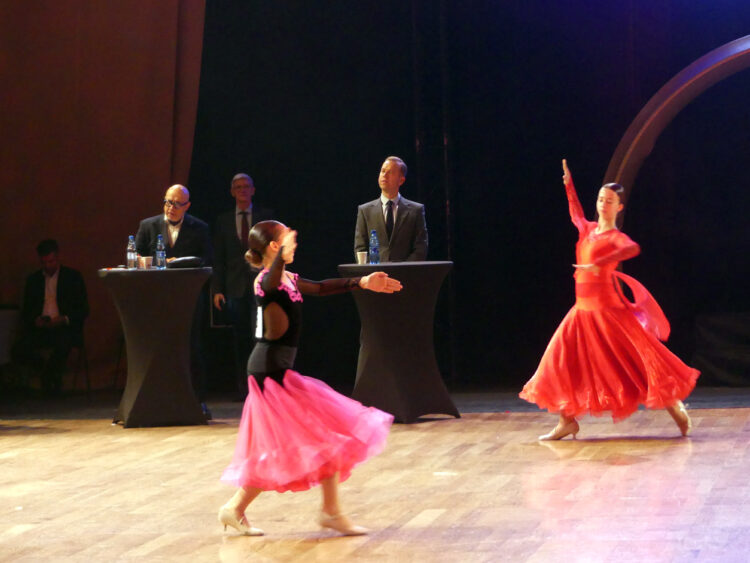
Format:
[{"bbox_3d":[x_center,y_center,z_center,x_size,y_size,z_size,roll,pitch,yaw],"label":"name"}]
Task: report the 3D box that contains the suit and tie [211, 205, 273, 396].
[{"bbox_3d":[-1.024,0.148,27.000,0.510,1.480,0.340,-1,2,3],"label":"suit and tie"}]

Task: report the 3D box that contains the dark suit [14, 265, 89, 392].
[{"bbox_3d":[-2.589,0.376,27.750,0.590,1.030,0.700,-1,2,10],"label":"dark suit"}]

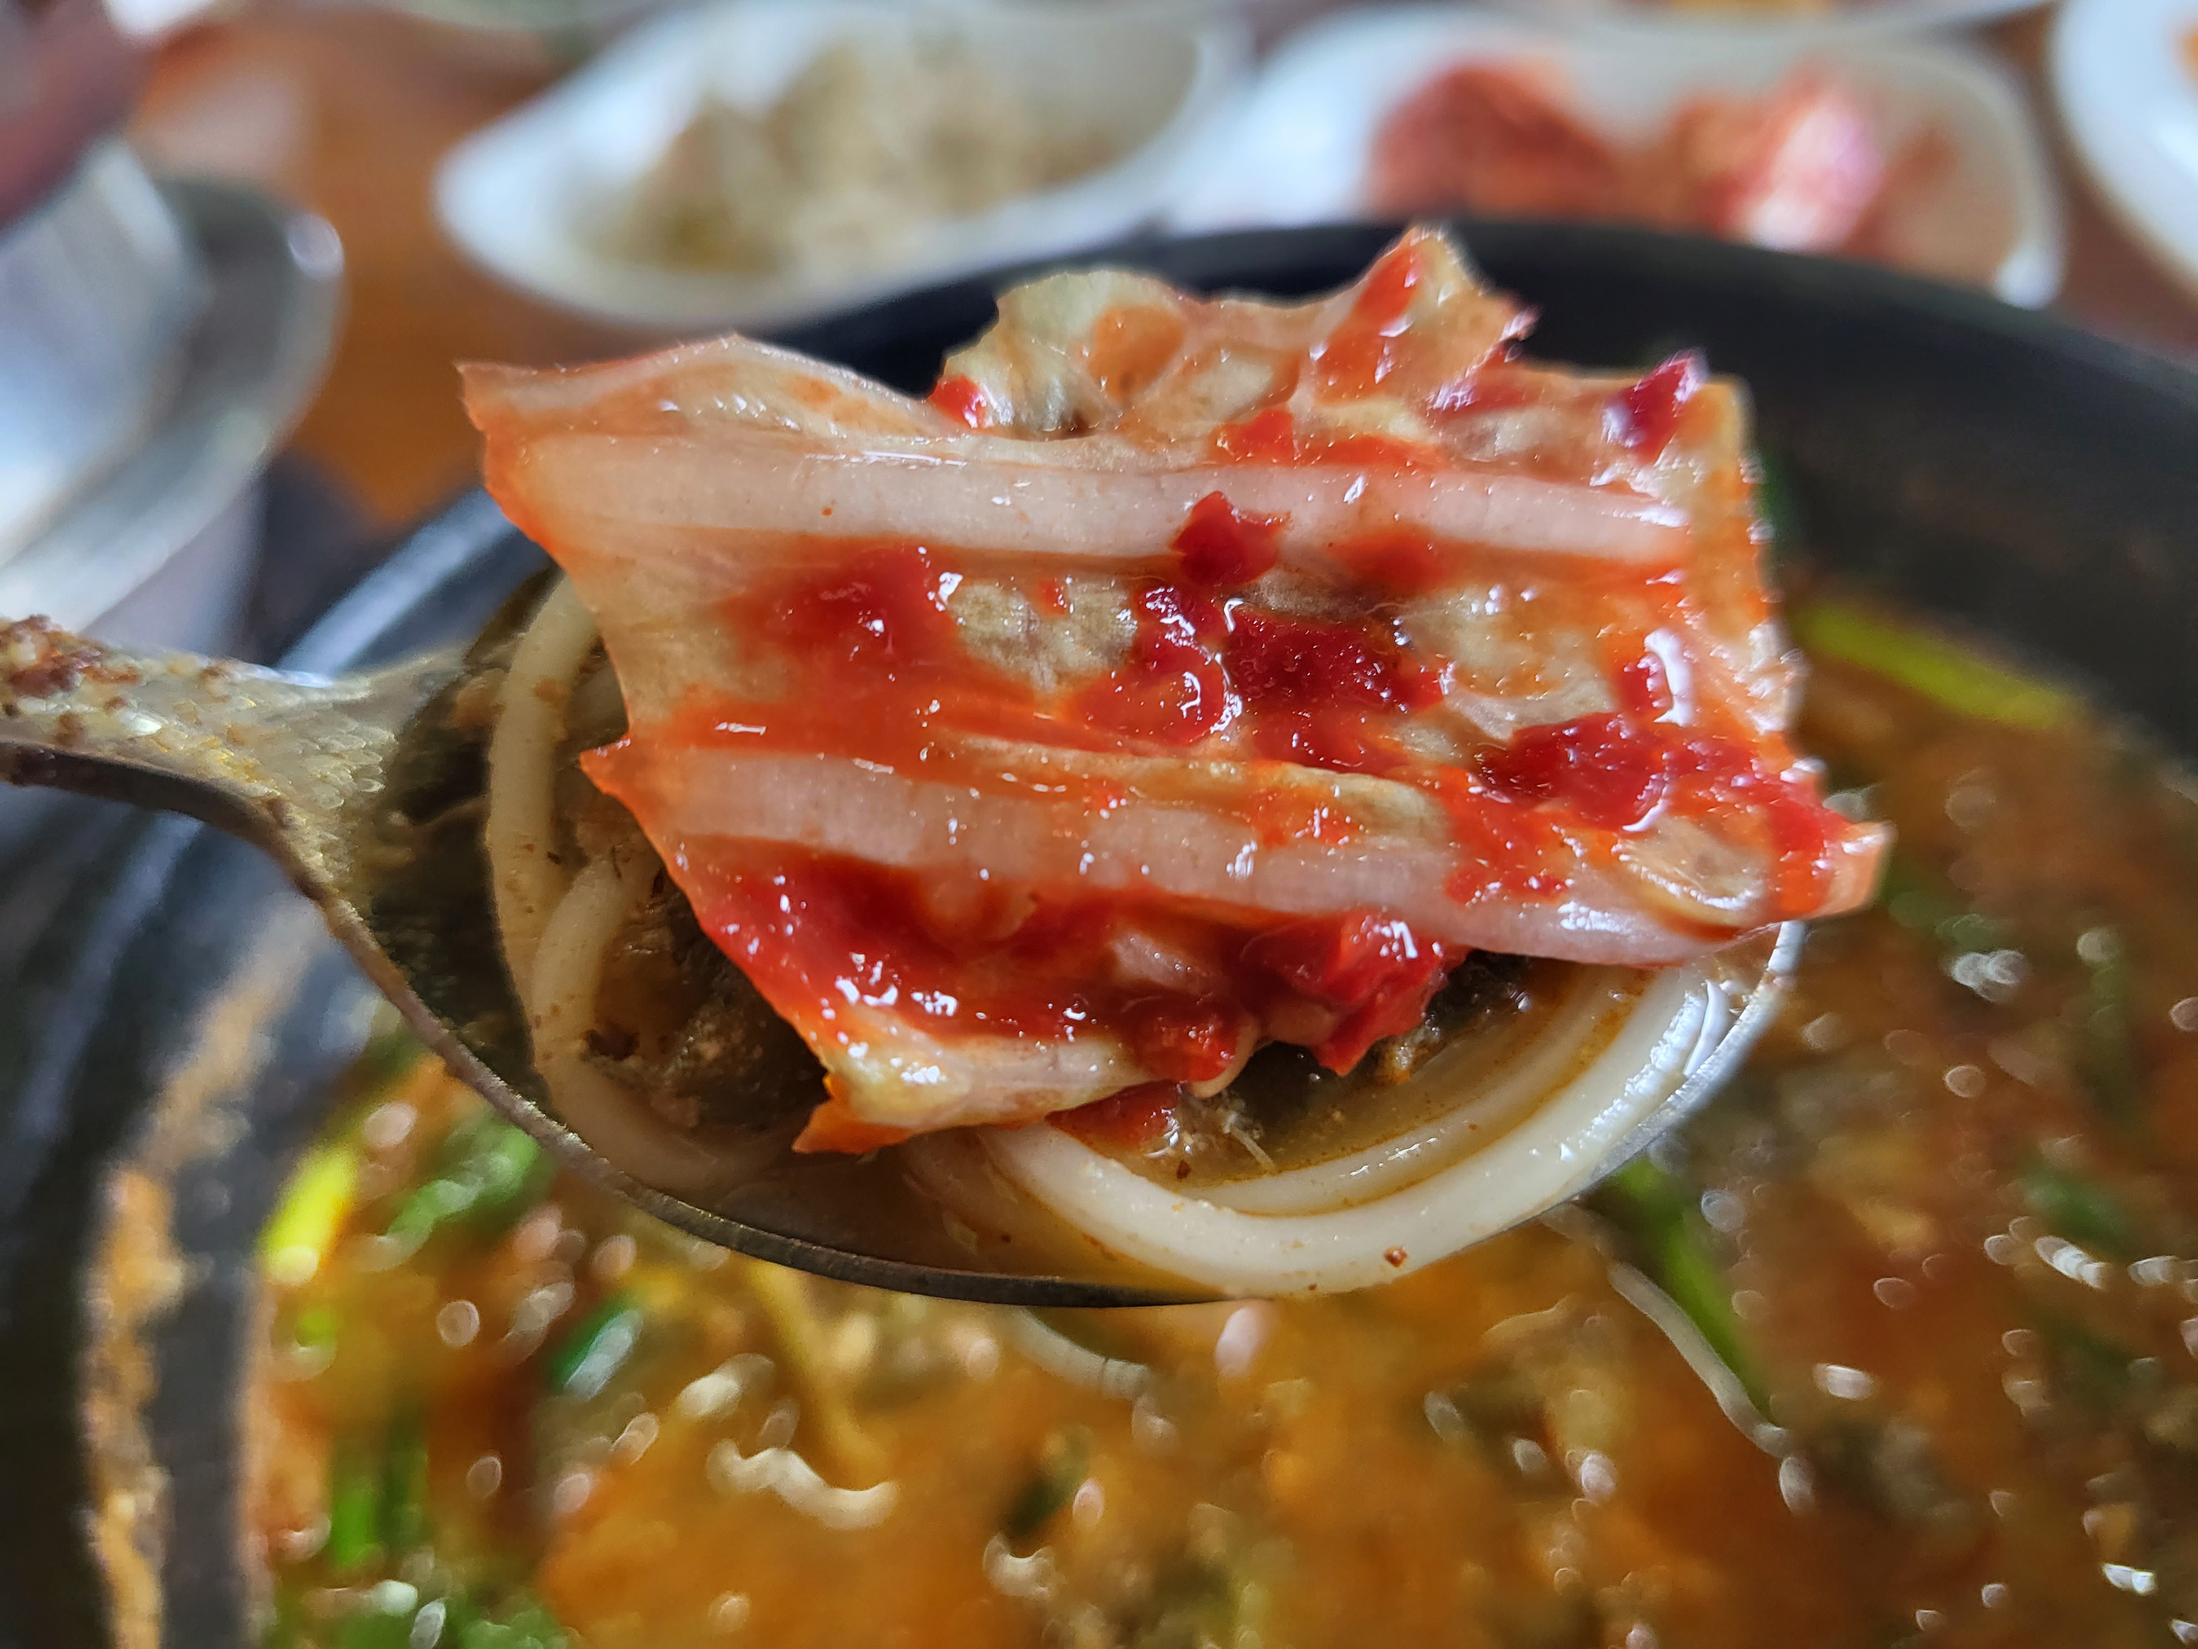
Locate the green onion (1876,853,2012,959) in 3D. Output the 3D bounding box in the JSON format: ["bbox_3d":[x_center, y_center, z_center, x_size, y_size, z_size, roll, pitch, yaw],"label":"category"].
[{"bbox_3d":[0.078,0.007,0.155,0.006,0.004,0.013,-29,50,-24],"label":"green onion"}]

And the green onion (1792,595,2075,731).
[{"bbox_3d":[0.090,-0.017,0.179,0.028,0.005,0.006,25,51,25],"label":"green onion"}]

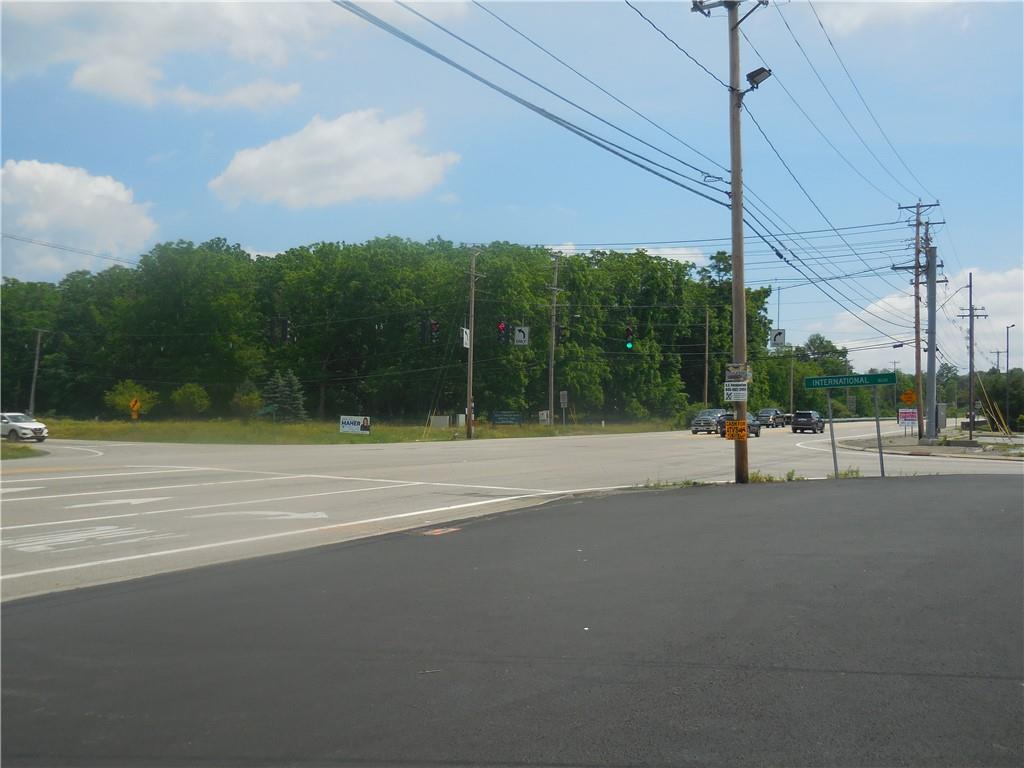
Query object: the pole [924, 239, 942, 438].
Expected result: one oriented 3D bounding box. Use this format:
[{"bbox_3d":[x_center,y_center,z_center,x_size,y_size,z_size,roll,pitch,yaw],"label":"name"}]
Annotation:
[{"bbox_3d":[20.030,-1.953,46.500,0.440,9.200,0.440,0,-2,0],"label":"pole"}]

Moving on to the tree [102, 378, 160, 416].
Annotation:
[{"bbox_3d":[-36.980,1.508,95.000,5.300,4.100,5.000,0,-2,0],"label":"tree"}]

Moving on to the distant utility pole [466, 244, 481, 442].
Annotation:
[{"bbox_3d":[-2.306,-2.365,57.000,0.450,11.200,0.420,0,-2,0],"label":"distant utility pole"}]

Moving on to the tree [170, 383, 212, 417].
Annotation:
[{"bbox_3d":[-31.238,1.703,95.000,3.900,3.800,3.800,0,-2,0],"label":"tree"}]

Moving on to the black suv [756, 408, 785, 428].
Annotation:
[{"bbox_3d":[26.286,3.478,99.000,2.000,1.900,5.200,-1,-2,27],"label":"black suv"}]

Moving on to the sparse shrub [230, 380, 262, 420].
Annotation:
[{"bbox_3d":[-25.740,1.654,95.000,3.100,4.000,3.000,0,-2,0],"label":"sparse shrub"}]

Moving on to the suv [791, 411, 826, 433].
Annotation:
[{"bbox_3d":[23.691,3.052,78.000,1.930,1.750,4.800,-1,-2,27],"label":"suv"}]

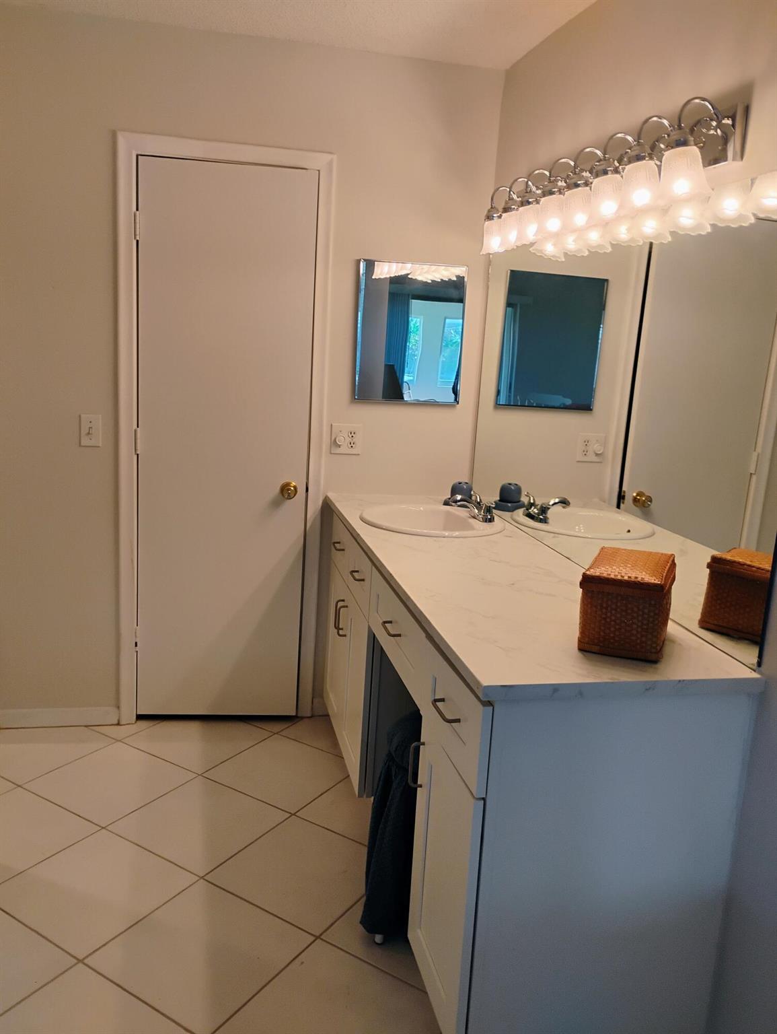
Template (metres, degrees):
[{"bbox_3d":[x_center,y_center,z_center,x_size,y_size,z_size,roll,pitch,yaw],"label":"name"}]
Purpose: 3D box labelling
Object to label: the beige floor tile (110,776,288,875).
[{"bbox_3d":[-0.582,0.948,2.595,0.400,0.010,0.400,10,13,31],"label":"beige floor tile"}]

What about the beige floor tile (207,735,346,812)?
[{"bbox_3d":[-0.366,0.894,2.934,0.400,0.010,0.400,10,13,31],"label":"beige floor tile"}]

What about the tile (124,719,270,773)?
[{"bbox_3d":[-0.708,0.833,3.142,0.400,0.010,0.400,10,13,31],"label":"tile"}]

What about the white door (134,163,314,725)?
[{"bbox_3d":[-0.601,-0.222,3.077,0.612,2.022,0.040,2,11,-7],"label":"white door"}]

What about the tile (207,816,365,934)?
[{"bbox_3d":[-0.240,1.009,2.387,0.400,0.010,0.400,10,13,31],"label":"tile"}]

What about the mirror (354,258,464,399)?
[{"bbox_3d":[0.078,-0.685,3.130,0.408,0.508,0.025,1,11,-13],"label":"mirror"}]

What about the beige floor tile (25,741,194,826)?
[{"bbox_3d":[-0.924,0.887,2.803,0.400,0.010,0.400,10,13,31],"label":"beige floor tile"}]

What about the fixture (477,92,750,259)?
[{"bbox_3d":[0.491,-0.861,2.233,0.180,0.213,1.250,1,11,-13],"label":"fixture"}]

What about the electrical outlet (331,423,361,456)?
[{"bbox_3d":[-0.158,-0.293,3.164,0.116,0.114,0.018,1,11,-13],"label":"electrical outlet"}]

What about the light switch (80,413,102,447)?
[{"bbox_3d":[-1.055,-0.304,2.965,0.071,0.114,0.014,1,11,-13],"label":"light switch"}]

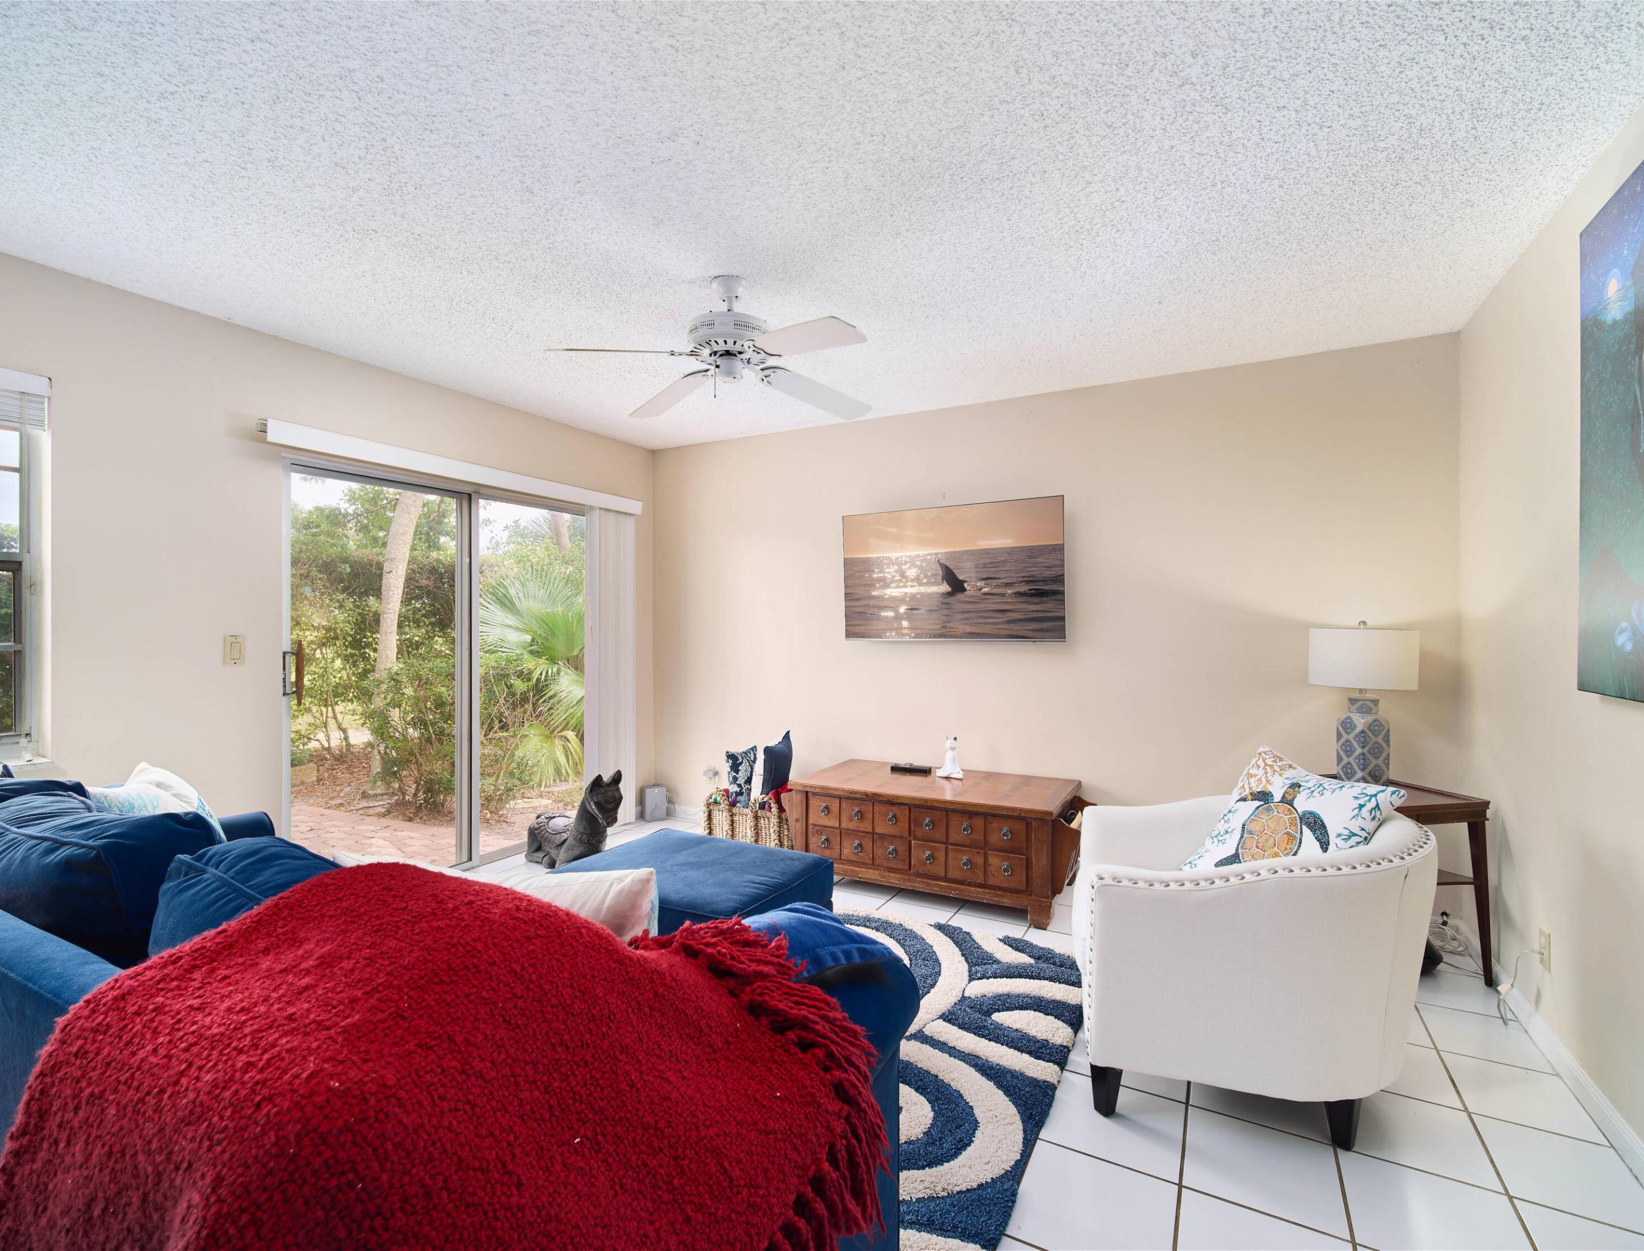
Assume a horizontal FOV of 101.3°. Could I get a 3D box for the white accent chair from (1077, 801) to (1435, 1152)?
[{"bbox_3d":[1.211,0.905,1.944,0.800,0.790,0.720,0,0,19],"label":"white accent chair"}]

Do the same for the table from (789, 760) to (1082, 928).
[{"bbox_3d":[0.571,1.050,3.390,1.300,0.500,0.660,0,0,28],"label":"table"}]

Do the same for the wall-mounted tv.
[{"bbox_3d":[0.701,-0.285,3.757,1.260,0.735,0.070,0,2,30],"label":"wall-mounted tv"}]

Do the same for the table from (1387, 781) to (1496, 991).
[{"bbox_3d":[2.125,0.970,2.635,0.450,0.660,0.500,0,0,-12],"label":"table"}]

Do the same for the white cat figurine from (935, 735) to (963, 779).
[{"bbox_3d":[0.669,0.684,3.520,0.145,0.212,0.100,0,0,18],"label":"white cat figurine"}]

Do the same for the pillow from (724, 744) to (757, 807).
[{"bbox_3d":[-0.437,0.850,3.680,0.120,0.420,0.370,0,0,22],"label":"pillow"}]

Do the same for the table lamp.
[{"bbox_3d":[2.147,0.315,2.670,0.345,0.660,0.345,0,0,0],"label":"table lamp"}]

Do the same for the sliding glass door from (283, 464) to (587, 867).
[{"bbox_3d":[-1.905,0.290,3.650,0.100,2.020,1.830,0,0,31],"label":"sliding glass door"}]

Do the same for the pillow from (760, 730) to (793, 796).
[{"bbox_3d":[-0.255,0.835,3.720,0.120,0.440,0.420,0,0,18],"label":"pillow"}]

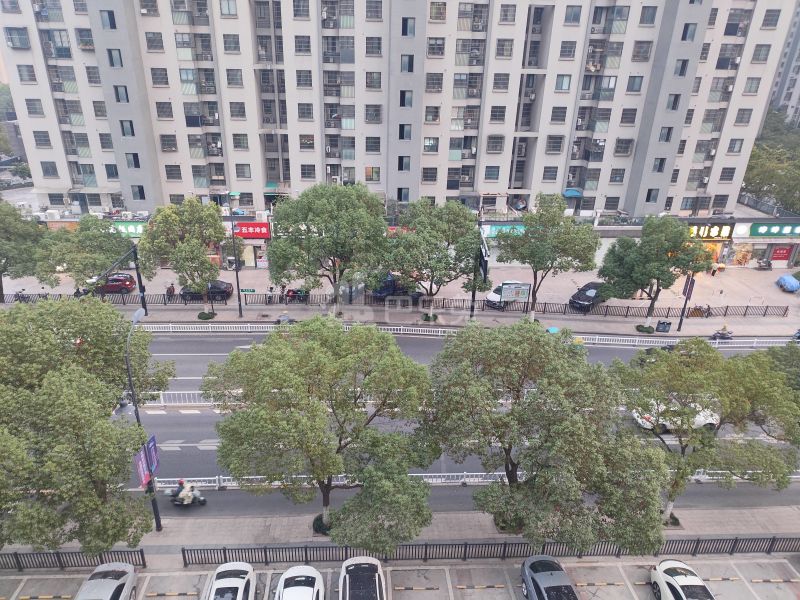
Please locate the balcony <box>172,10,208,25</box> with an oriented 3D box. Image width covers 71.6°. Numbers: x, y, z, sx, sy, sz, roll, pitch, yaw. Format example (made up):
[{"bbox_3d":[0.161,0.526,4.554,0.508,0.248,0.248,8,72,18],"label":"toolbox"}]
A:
[{"bbox_3d":[-18.372,-24.800,48.718,2.850,1.150,1.300,0,25,-3],"label":"balcony"}]

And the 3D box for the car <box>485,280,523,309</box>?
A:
[{"bbox_3d":[9.086,-0.574,47.640,1.820,1.580,4.400,20,31,33],"label":"car"}]

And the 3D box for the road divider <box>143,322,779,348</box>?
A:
[{"bbox_3d":[5.220,2.670,43.242,51.316,0.880,0.900,1,25,0],"label":"road divider"}]

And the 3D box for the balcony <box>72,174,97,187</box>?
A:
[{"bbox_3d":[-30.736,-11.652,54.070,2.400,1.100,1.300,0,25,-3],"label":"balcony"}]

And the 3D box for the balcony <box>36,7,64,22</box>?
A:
[{"bbox_3d":[-30.360,-24.736,48.085,2.500,1.250,1.300,0,25,-3],"label":"balcony"}]

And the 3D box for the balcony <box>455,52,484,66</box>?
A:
[{"bbox_3d":[6.403,-22.231,51.267,2.750,1.200,1.300,0,25,-3],"label":"balcony"}]

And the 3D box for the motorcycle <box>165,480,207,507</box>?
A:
[{"bbox_3d":[-10.080,9.165,26.140,1.850,1.420,0.700,0,25,-2],"label":"motorcycle"}]

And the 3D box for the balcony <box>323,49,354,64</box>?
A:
[{"bbox_3d":[-5.584,-22.220,50.609,2.850,1.280,1.300,0,25,-3],"label":"balcony"}]

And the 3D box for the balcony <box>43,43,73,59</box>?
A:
[{"bbox_3d":[-30.125,-22.081,49.137,2.400,1.300,1.200,0,25,-2],"label":"balcony"}]

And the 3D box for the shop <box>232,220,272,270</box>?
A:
[{"bbox_3d":[-14.033,-5.999,54.288,3.700,4.600,4.600,0,25,-2],"label":"shop"}]

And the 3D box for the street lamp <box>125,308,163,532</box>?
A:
[{"bbox_3d":[-10.625,5.465,23.660,0.500,10.200,2.500,0,25,-2],"label":"street lamp"}]

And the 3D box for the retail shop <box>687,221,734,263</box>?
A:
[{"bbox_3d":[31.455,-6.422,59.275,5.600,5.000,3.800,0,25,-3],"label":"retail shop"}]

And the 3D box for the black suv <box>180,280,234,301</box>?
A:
[{"bbox_3d":[-16.407,-0.876,46.988,4.400,1.460,1.780,1,25,-2],"label":"black suv"}]

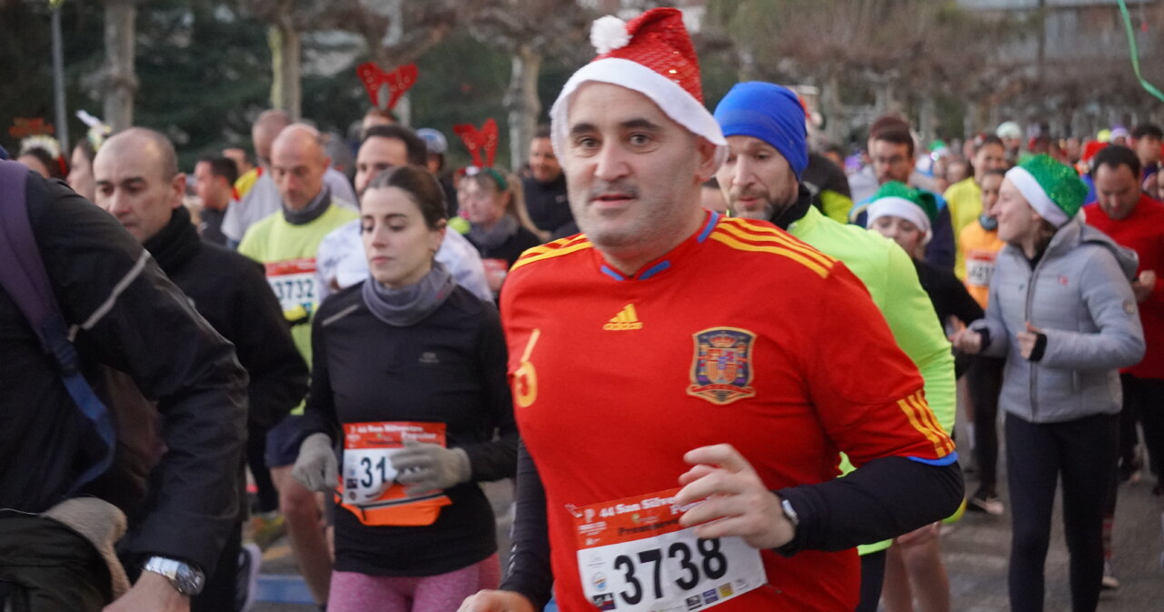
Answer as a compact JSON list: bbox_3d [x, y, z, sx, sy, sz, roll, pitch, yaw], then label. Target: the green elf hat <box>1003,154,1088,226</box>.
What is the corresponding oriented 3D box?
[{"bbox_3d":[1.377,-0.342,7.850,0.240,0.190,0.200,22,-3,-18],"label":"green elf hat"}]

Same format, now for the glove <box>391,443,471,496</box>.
[{"bbox_3d":[-0.278,0.301,4.900,0.165,0.100,0.085,-1,4,-22],"label":"glove"}]

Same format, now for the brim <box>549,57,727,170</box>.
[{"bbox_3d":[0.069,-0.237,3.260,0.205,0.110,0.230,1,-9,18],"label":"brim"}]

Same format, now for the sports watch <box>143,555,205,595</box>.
[{"bbox_3d":[-0.499,0.331,3.250,0.059,0.039,0.064,23,0,37],"label":"sports watch"}]

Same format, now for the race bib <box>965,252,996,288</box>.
[{"bbox_3d":[1.788,-0.161,11.700,0.200,0.152,0.020,0,3,10],"label":"race bib"}]

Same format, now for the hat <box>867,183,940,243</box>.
[{"bbox_3d":[0.974,-0.287,8.050,0.205,0.180,0.220,1,4,21],"label":"hat"}]

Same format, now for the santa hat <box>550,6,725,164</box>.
[{"bbox_3d":[0.068,-0.267,3.260,0.205,0.190,0.235,1,-9,18],"label":"santa hat"}]

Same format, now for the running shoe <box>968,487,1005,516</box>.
[{"bbox_3d":[1.799,0.866,11.800,0.095,0.115,0.265,-2,4,-25],"label":"running shoe"}]

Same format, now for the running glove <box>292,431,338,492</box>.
[{"bbox_3d":[-0.493,0.289,4.900,0.085,0.110,0.120,1,4,11],"label":"running glove"}]

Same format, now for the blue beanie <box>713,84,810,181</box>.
[{"bbox_3d":[0.337,-0.331,5.000,0.180,0.185,0.205,2,4,32],"label":"blue beanie"}]

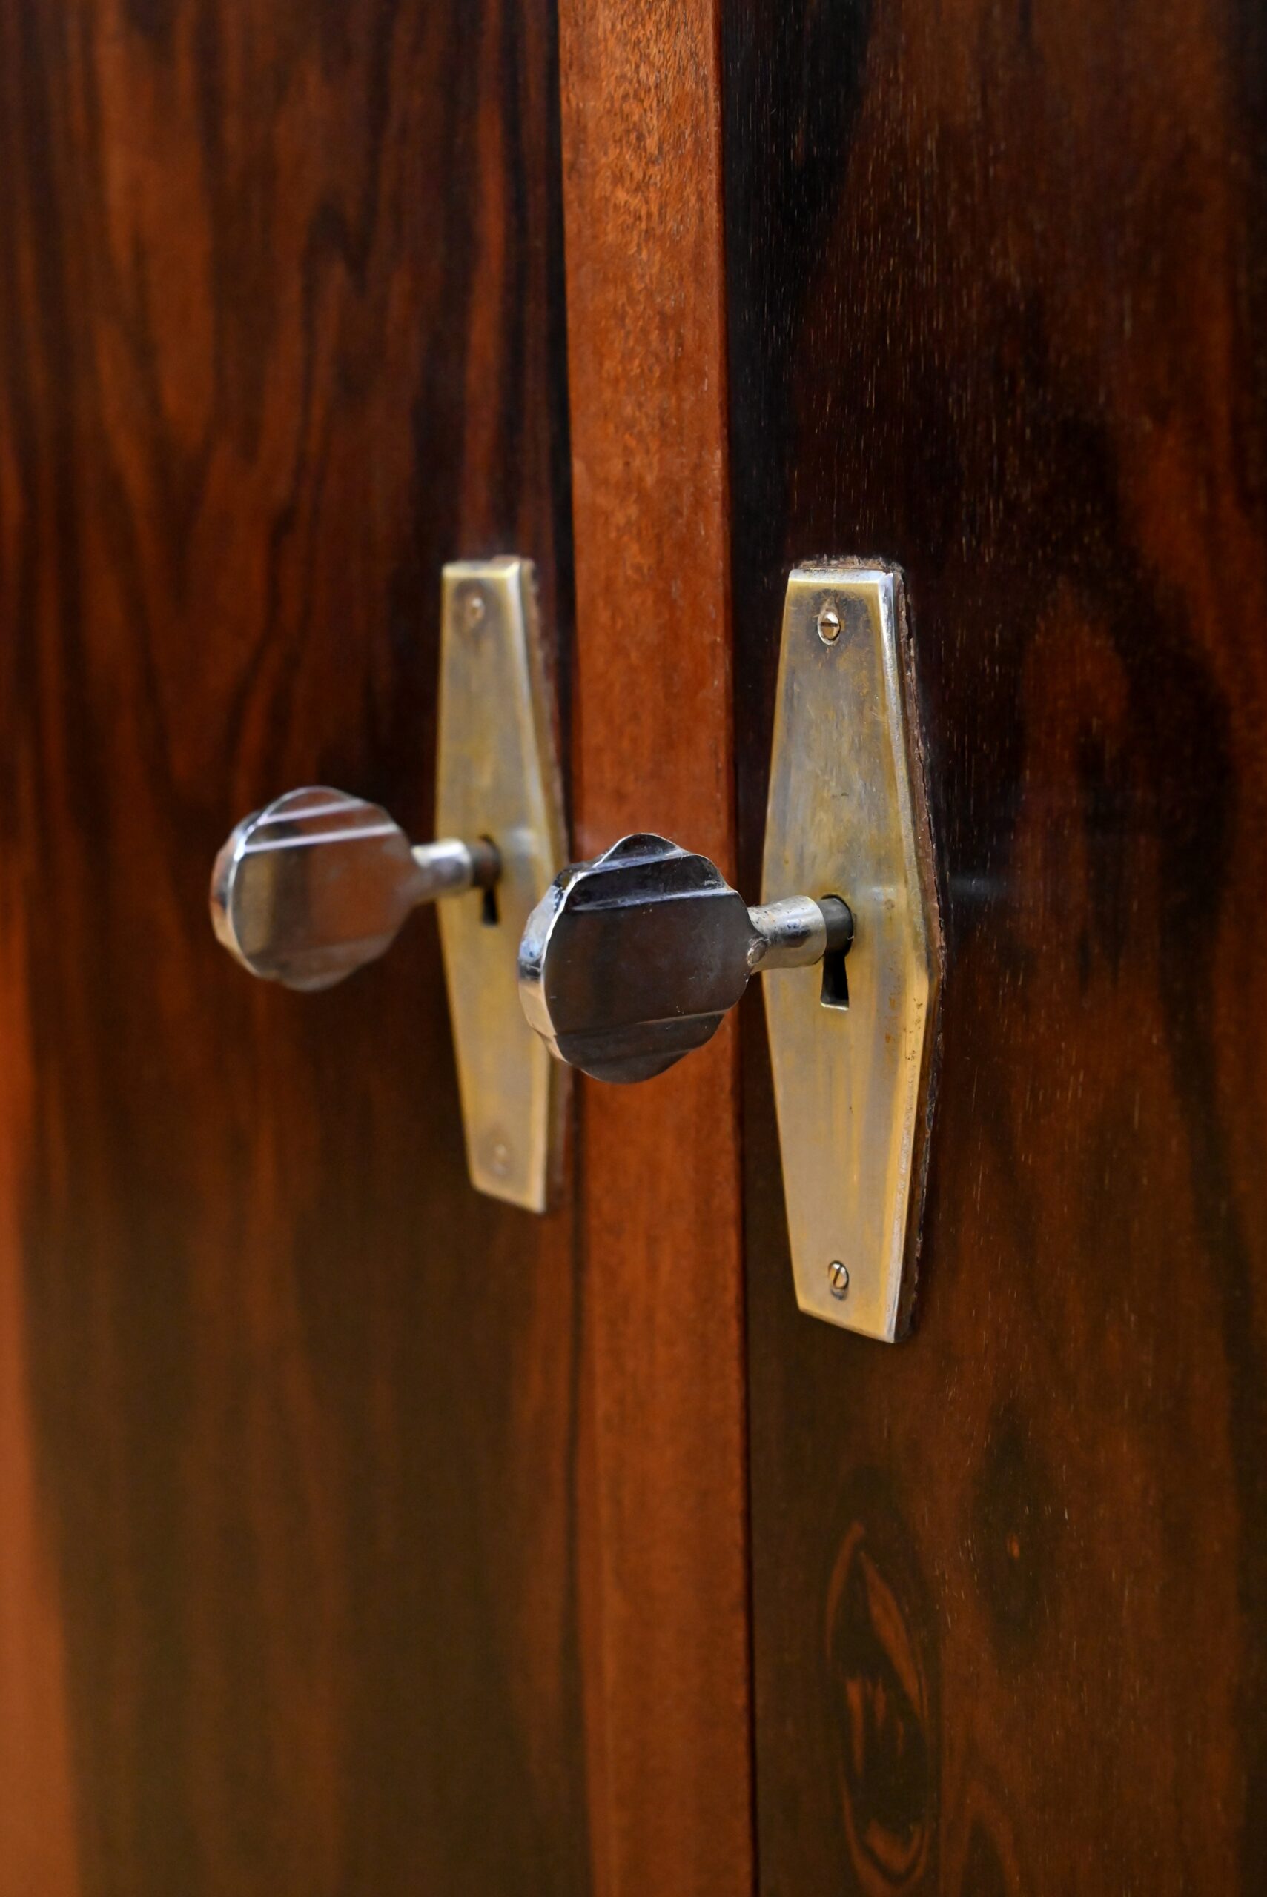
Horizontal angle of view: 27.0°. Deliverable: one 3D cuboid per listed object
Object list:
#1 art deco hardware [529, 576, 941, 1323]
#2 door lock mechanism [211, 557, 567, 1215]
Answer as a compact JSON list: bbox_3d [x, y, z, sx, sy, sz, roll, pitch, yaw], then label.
[{"bbox_3d":[0.011,0.005,0.419,0.063,0.126,0.043,-9,12,-35],"label":"art deco hardware"},{"bbox_3d":[-0.050,-0.008,0.504,0.062,0.126,0.043,-9,12,-35],"label":"door lock mechanism"}]

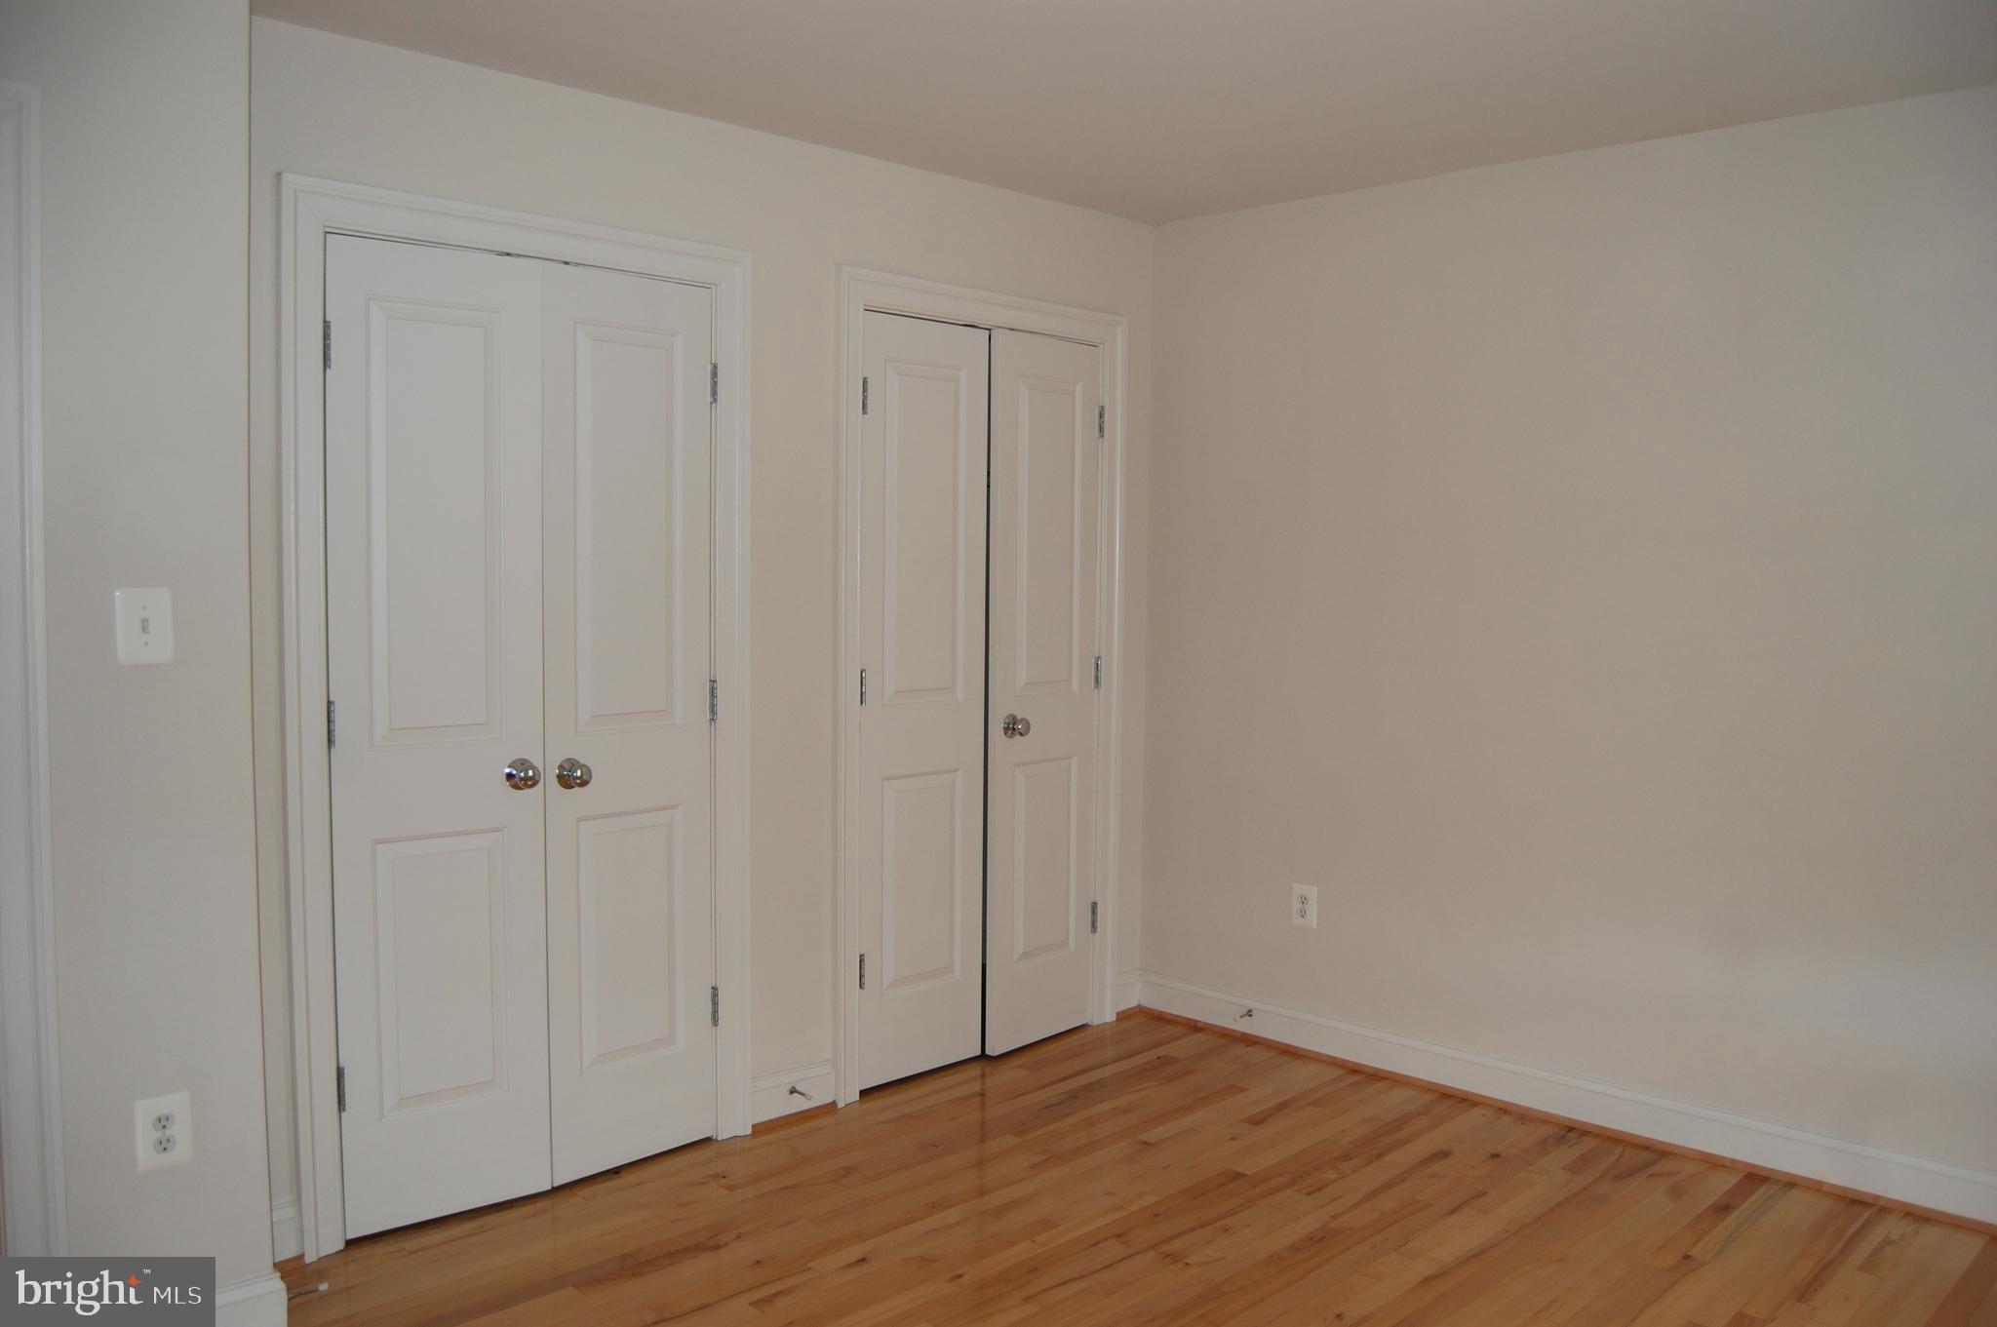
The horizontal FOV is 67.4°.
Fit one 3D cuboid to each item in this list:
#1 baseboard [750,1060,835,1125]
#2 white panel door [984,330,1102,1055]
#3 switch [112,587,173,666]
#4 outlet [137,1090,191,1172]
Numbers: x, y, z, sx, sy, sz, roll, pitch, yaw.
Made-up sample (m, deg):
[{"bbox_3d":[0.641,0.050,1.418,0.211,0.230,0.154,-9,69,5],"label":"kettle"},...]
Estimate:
[{"bbox_3d":[-0.511,1.074,3.757,0.252,0.120,0.018,-3,5,-42],"label":"baseboard"},{"bbox_3d":[0.125,0.088,4.291,0.038,2.012,0.432,4,5,43],"label":"white panel door"},{"bbox_3d":[-1.410,-0.061,2.473,0.079,0.123,0.012,-3,5,-42],"label":"switch"},{"bbox_3d":[-1.411,0.794,2.530,0.079,0.123,0.009,-3,5,-42],"label":"outlet"}]

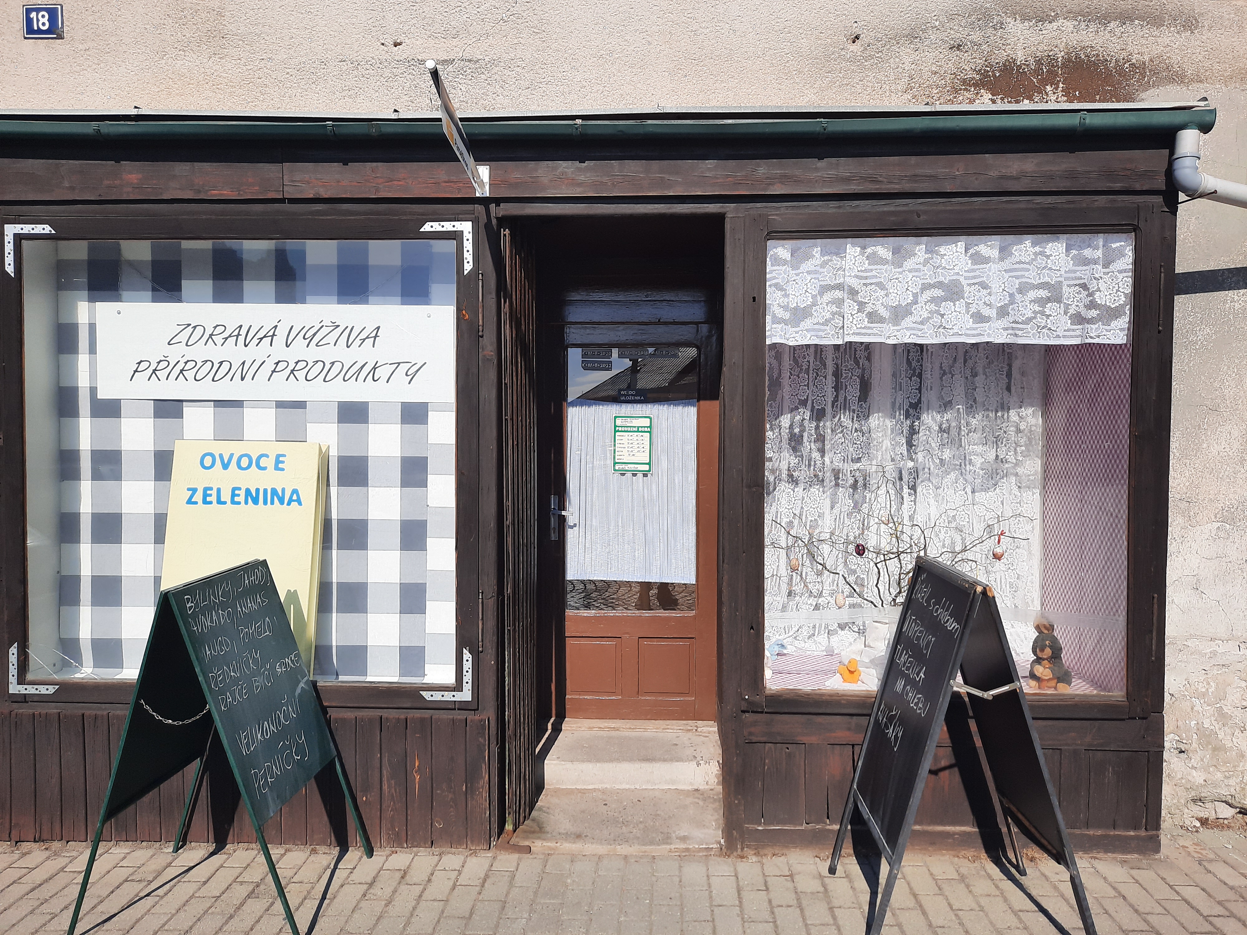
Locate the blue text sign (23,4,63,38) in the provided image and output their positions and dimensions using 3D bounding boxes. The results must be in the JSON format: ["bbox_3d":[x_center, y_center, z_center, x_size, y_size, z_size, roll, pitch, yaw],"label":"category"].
[{"bbox_3d":[-2.430,-1.872,3.783,0.175,0.146,0.014,0,2,2],"label":"blue text sign"}]

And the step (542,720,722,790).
[{"bbox_3d":[0.027,1.354,4.276,0.870,0.132,0.539,0,2,2],"label":"step"}]

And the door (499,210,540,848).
[{"bbox_3d":[-0.415,0.247,3.660,0.050,2.365,0.390,1,2,14],"label":"door"}]

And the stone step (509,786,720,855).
[{"bbox_3d":[-0.024,1.456,3.731,0.865,0.042,0.558,0,2,2],"label":"stone step"}]

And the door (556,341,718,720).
[{"bbox_3d":[0.044,0.285,4.561,0.900,1.984,0.055,0,2,2],"label":"door"}]

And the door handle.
[{"bbox_3d":[-0.312,0.256,4.522,0.114,0.224,0.062,0,2,2],"label":"door handle"}]

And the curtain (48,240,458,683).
[{"bbox_3d":[-1.464,-0.046,3.642,1.677,1.775,0.070,0,2,2],"label":"curtain"}]

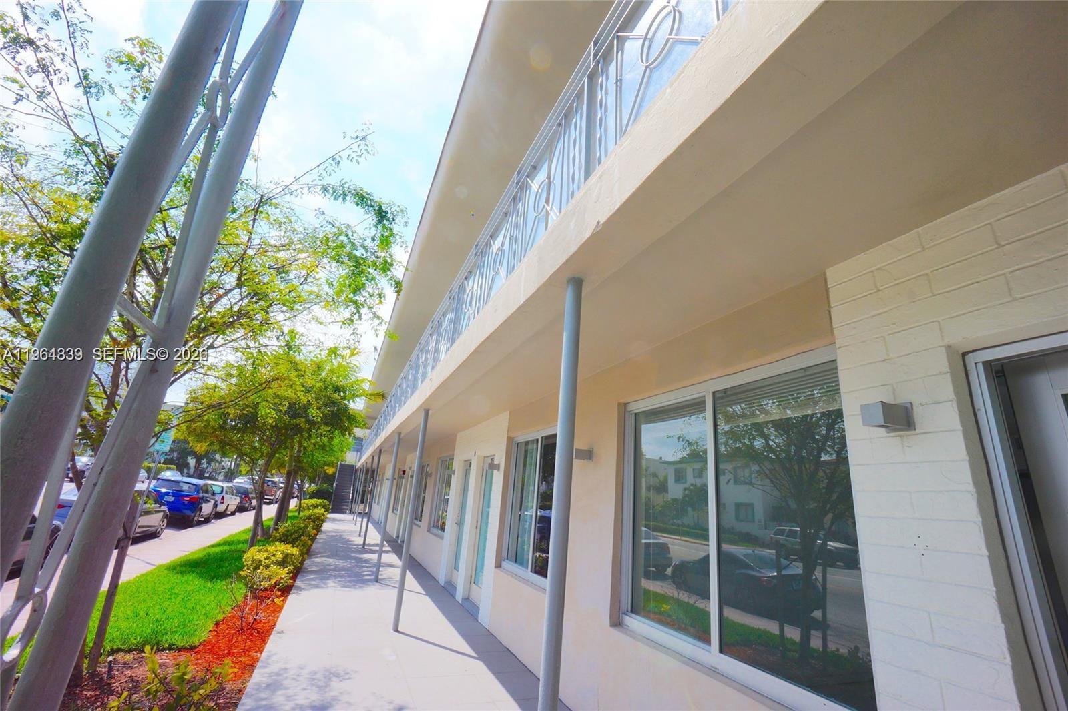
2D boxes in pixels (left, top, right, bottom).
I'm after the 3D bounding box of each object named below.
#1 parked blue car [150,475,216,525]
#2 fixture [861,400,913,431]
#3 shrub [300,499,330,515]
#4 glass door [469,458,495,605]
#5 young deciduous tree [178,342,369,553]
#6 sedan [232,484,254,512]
[{"bbox_3d":[-13.764,5.688,17.517,1.790,1.630,4.330,12,-19,-22],"label":"parked blue car"},{"bbox_3d":[1.348,0.233,1.699,0.164,0.107,0.105,12,-19,-20],"label":"fixture"},{"bbox_3d":[-11.346,7.852,23.140,1.350,0.800,1.300,12,-19,-20],"label":"shrub"},{"bbox_3d":[-0.698,2.496,6.491,0.060,2.050,0.930,12,-19,-20],"label":"glass door"},{"bbox_3d":[-7.219,2.395,12.637,4.400,5.300,4.200,12,-19,-20],"label":"young deciduous tree"},{"bbox_3d":[-17.910,8.502,26.972,1.790,1.490,4.500,12,-19,-22],"label":"sedan"}]

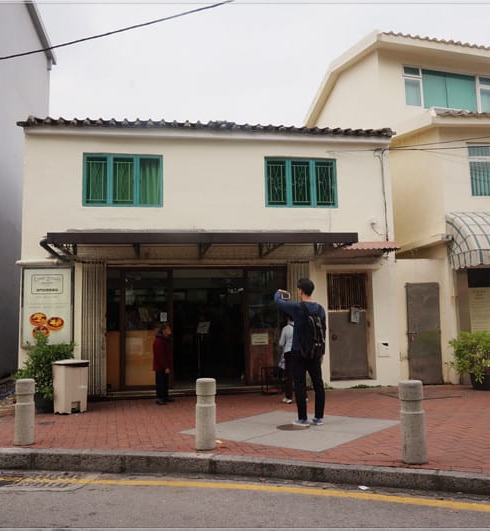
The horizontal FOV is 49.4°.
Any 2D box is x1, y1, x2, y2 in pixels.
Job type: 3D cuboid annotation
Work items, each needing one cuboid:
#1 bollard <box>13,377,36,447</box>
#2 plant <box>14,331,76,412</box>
[{"bbox_3d":[-2.474,1.643,5.996,0.210,0.700,0.210,-1,-7,0],"label":"bollard"},{"bbox_3d":[-3.114,1.659,8.385,0.900,1.250,0.850,-1,-7,0],"label":"plant"}]

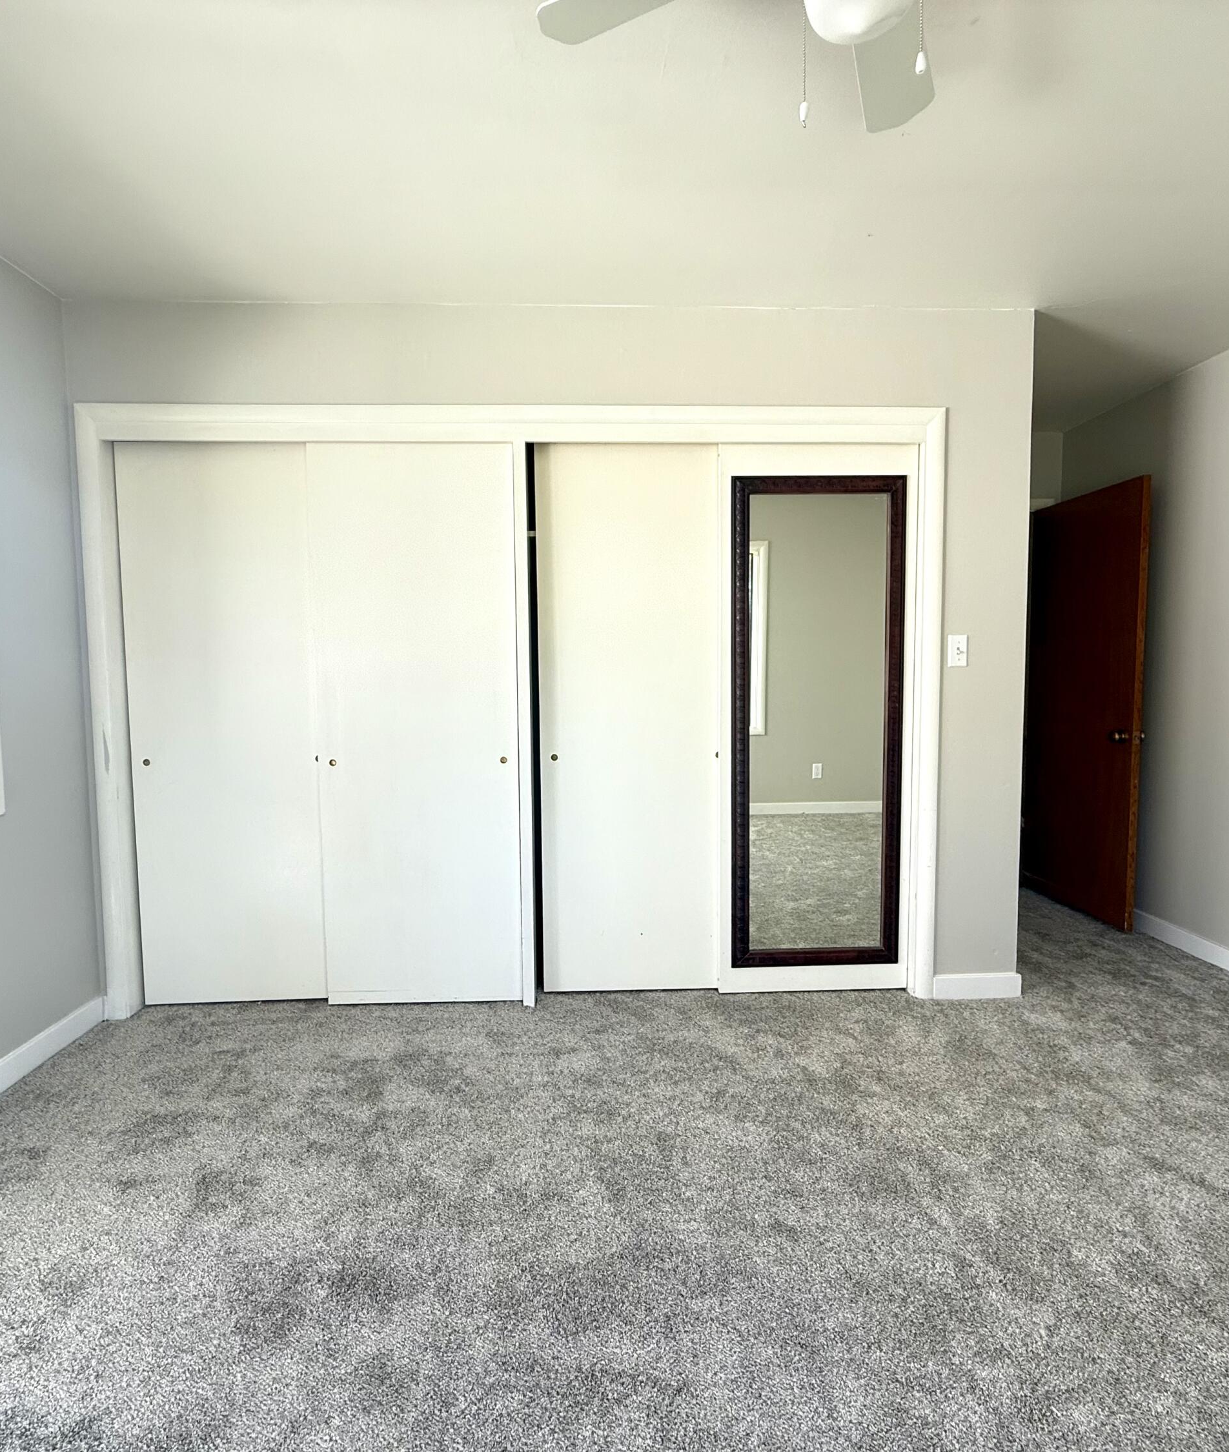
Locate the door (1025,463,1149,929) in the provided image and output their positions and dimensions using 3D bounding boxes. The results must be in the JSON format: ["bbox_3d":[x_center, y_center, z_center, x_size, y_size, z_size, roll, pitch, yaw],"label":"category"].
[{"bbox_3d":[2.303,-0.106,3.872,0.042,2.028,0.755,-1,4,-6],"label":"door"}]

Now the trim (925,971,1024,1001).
[{"bbox_3d":[1.333,0.956,2.877,0.323,0.080,0.017,-1,4,-2],"label":"trim"}]

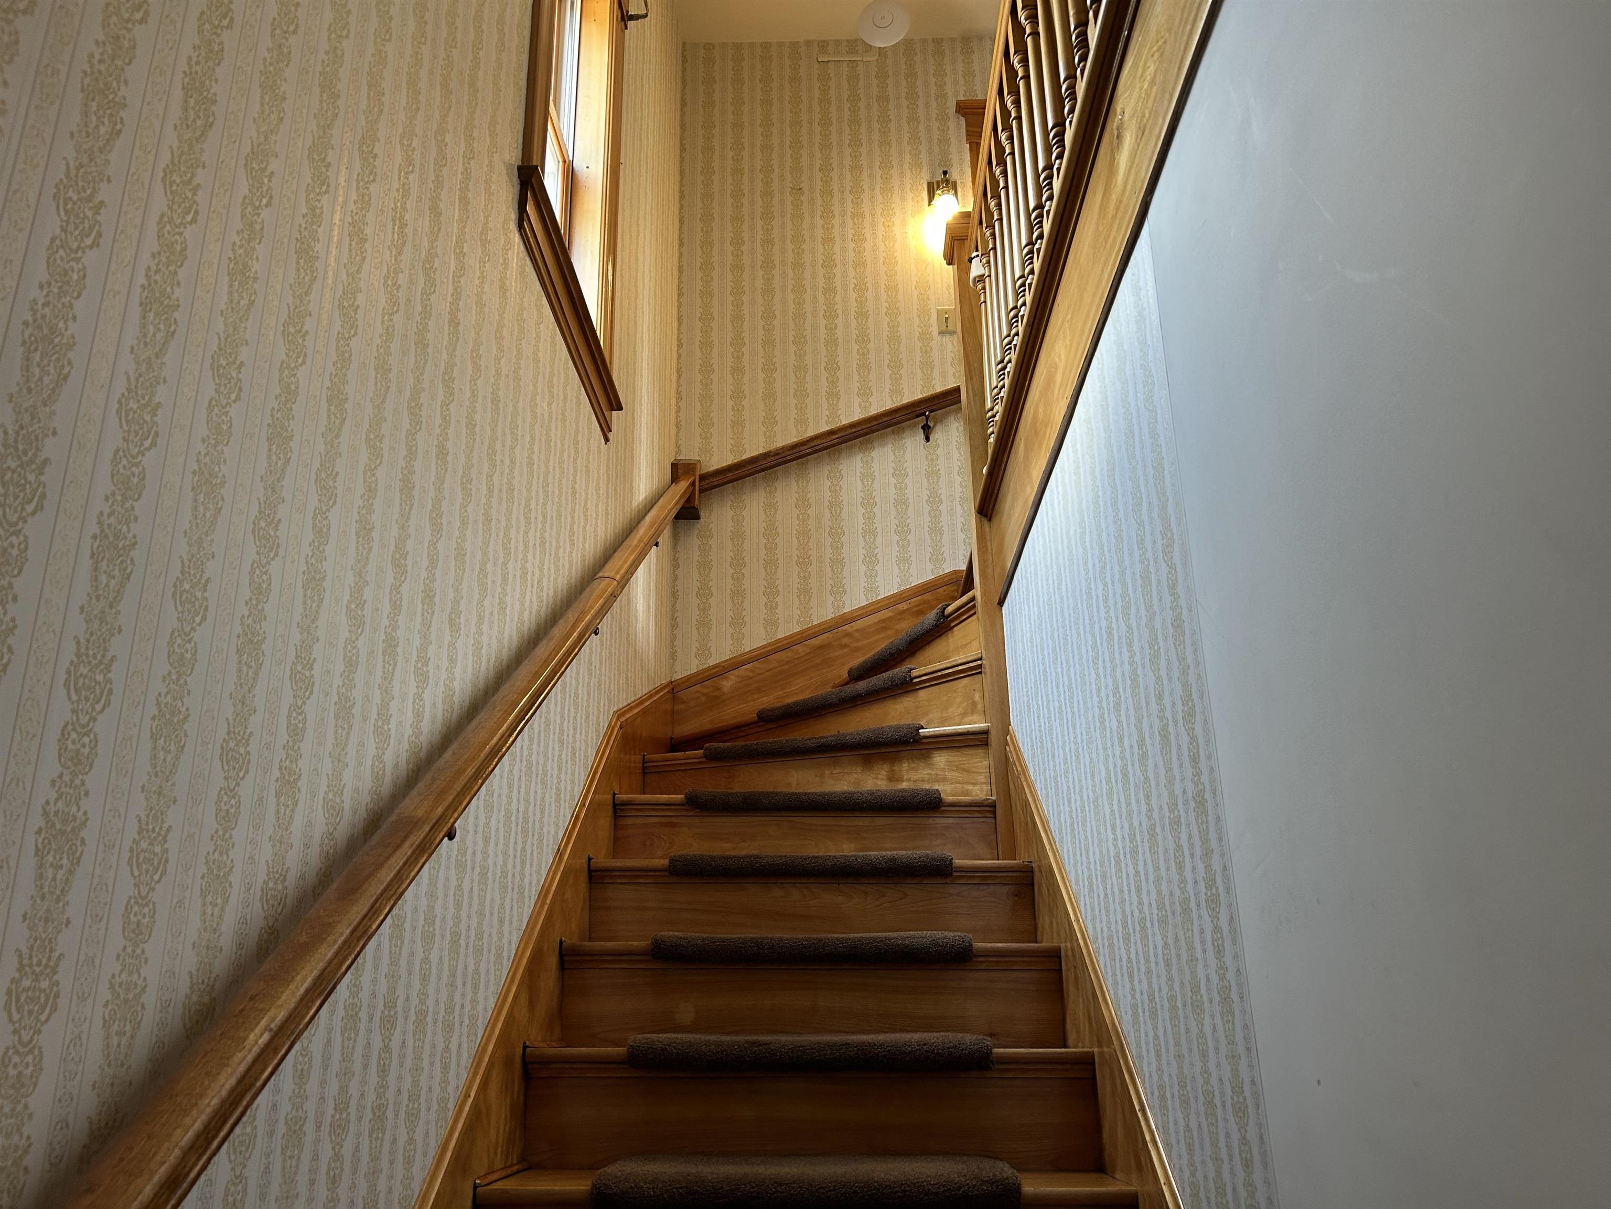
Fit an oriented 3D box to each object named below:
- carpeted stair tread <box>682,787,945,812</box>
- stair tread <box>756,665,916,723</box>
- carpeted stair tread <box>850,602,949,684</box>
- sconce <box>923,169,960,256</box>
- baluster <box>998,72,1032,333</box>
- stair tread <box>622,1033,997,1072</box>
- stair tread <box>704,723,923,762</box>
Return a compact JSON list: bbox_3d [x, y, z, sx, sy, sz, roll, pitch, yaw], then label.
[{"bbox_3d":[0.022,0.509,3.065,0.642,0.057,0.225,-1,-20,1],"label":"carpeted stair tread"},{"bbox_3d":[0.155,0.291,3.601,0.225,0.057,0.646,16,-26,-40],"label":"stair tread"},{"bbox_3d":[0.378,0.134,3.732,0.225,0.057,0.683,6,-21,-19],"label":"carpeted stair tread"},{"bbox_3d":[0.551,-1.597,4.735,0.120,0.300,0.190,-1,-20,1],"label":"sconce"},{"bbox_3d":[0.475,-0.883,2.744,0.032,0.804,0.032,-1,-20,1],"label":"baluster"},{"bbox_3d":[0.011,0.806,2.179,0.628,0.057,0.225,-1,-20,1],"label":"stair tread"},{"bbox_3d":[0.054,0.405,3.348,0.630,0.057,0.225,-8,-21,21],"label":"stair tread"}]

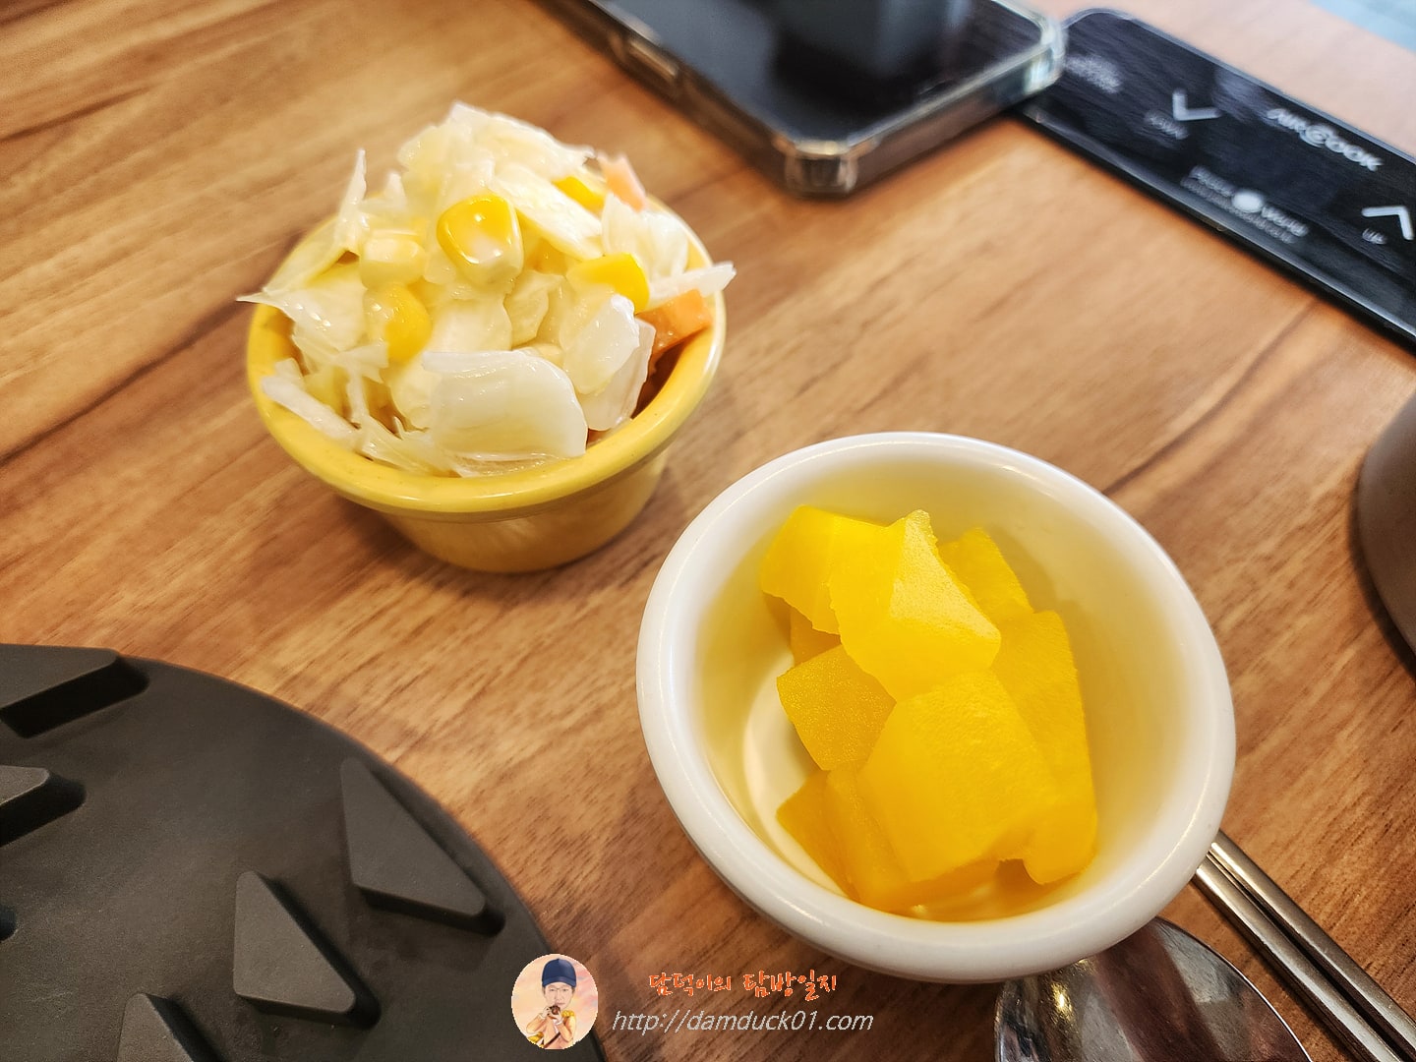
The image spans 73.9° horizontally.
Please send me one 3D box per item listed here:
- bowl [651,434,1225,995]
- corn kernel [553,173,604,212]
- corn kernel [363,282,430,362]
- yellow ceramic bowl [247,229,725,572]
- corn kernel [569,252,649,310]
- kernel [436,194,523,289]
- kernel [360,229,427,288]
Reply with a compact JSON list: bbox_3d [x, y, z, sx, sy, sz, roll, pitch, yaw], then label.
[{"bbox_3d":[0.026,0.023,0.121,0.069,0.033,0.069,1,57,-1],"label":"bowl"},{"bbox_3d":[-0.017,-0.045,0.127,0.009,0.007,0.007,3,57,0],"label":"corn kernel"},{"bbox_3d":[-0.039,-0.026,0.117,0.009,0.008,0.008,3,57,0],"label":"corn kernel"},{"bbox_3d":[-0.032,-0.023,0.149,0.069,0.033,0.069,1,57,-1],"label":"yellow ceramic bowl"},{"bbox_3d":[-0.013,-0.032,0.124,0.010,0.007,0.008,3,57,0],"label":"corn kernel"},{"bbox_3d":[-0.029,-0.036,0.118,0.010,0.009,0.008,3,57,0],"label":"kernel"},{"bbox_3d":[-0.039,-0.034,0.118,0.009,0.007,0.007,3,57,0],"label":"kernel"}]

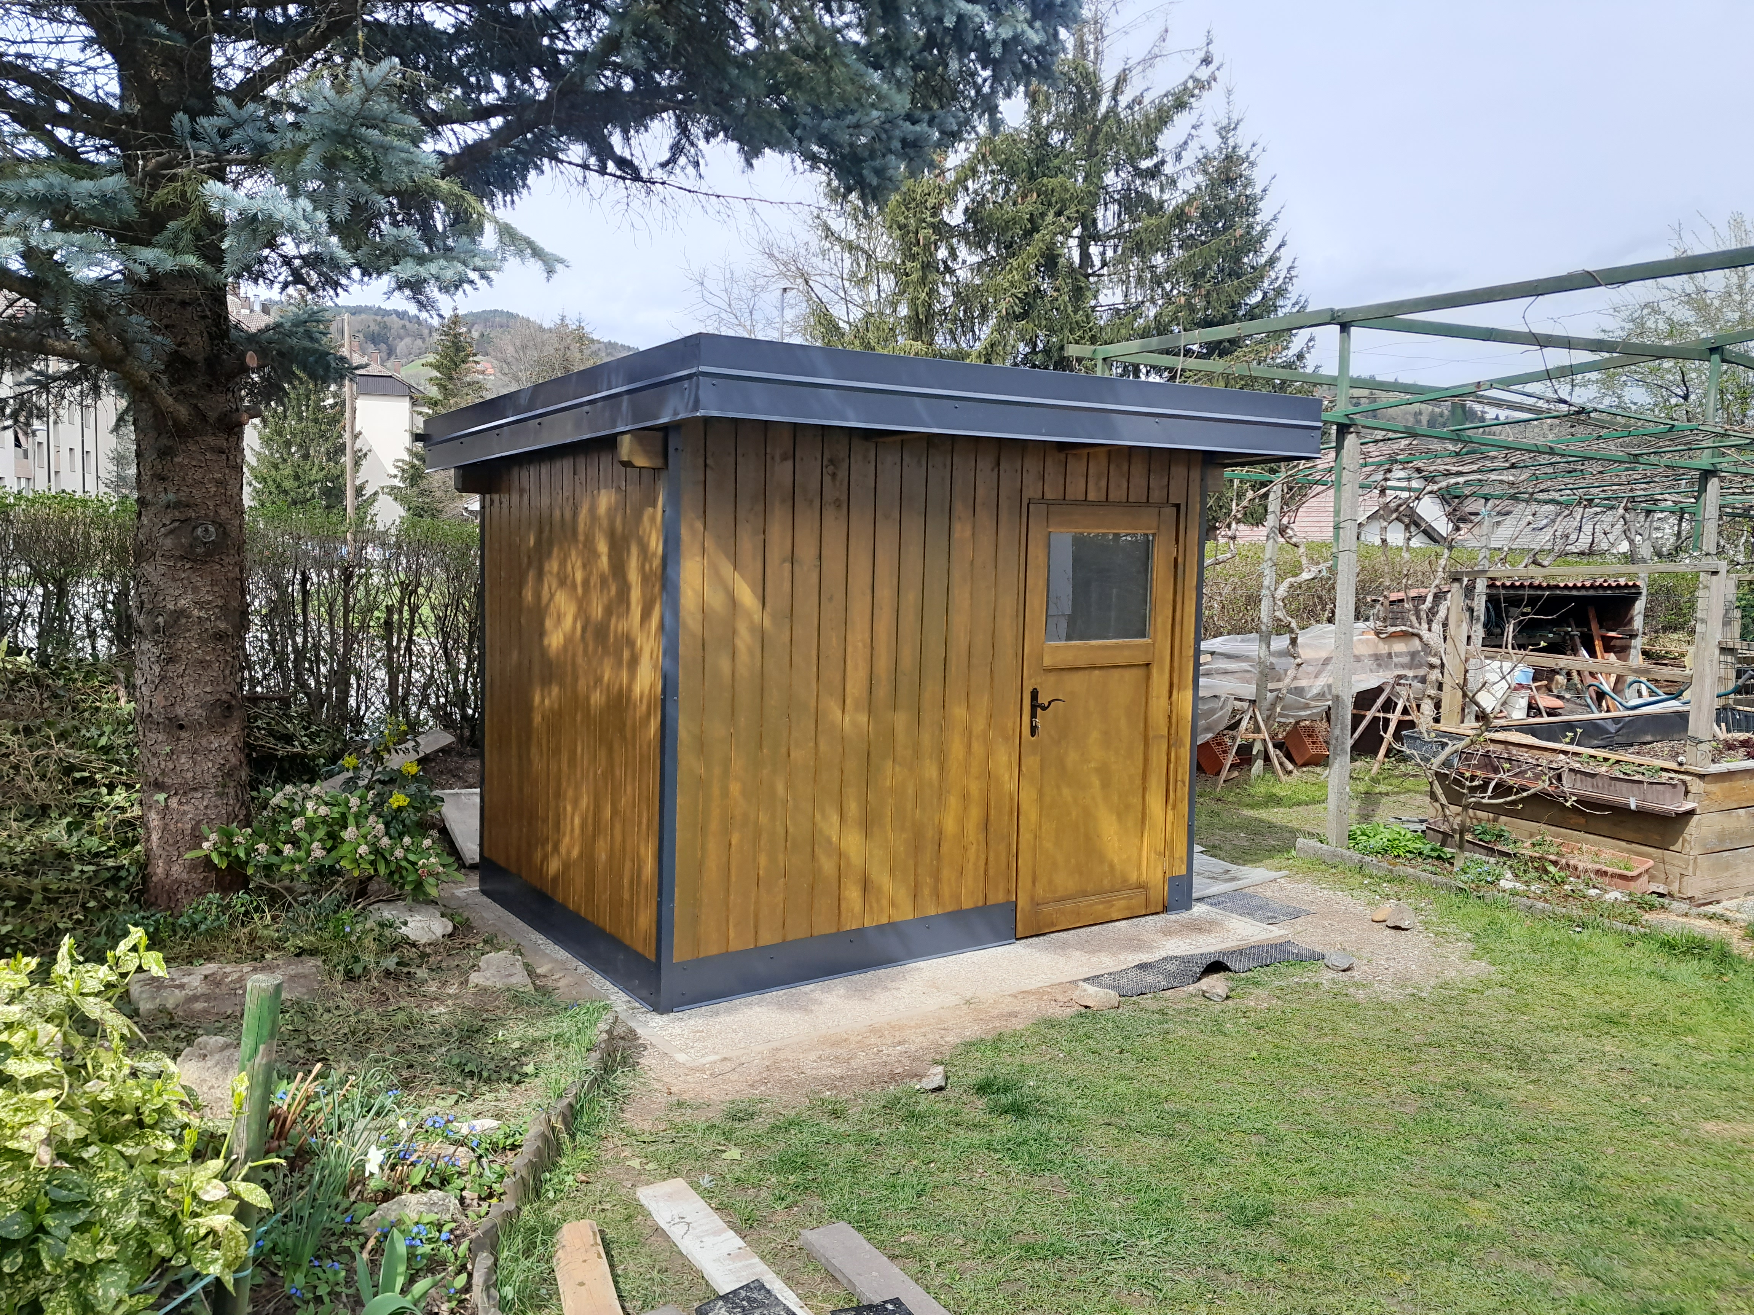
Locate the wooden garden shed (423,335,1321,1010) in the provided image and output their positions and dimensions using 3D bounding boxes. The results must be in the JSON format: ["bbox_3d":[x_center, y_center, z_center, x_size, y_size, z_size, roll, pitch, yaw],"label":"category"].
[{"bbox_3d":[-0.160,0.006,6.351,3.090,2.410,3.000,-2,5,-35],"label":"wooden garden shed"}]

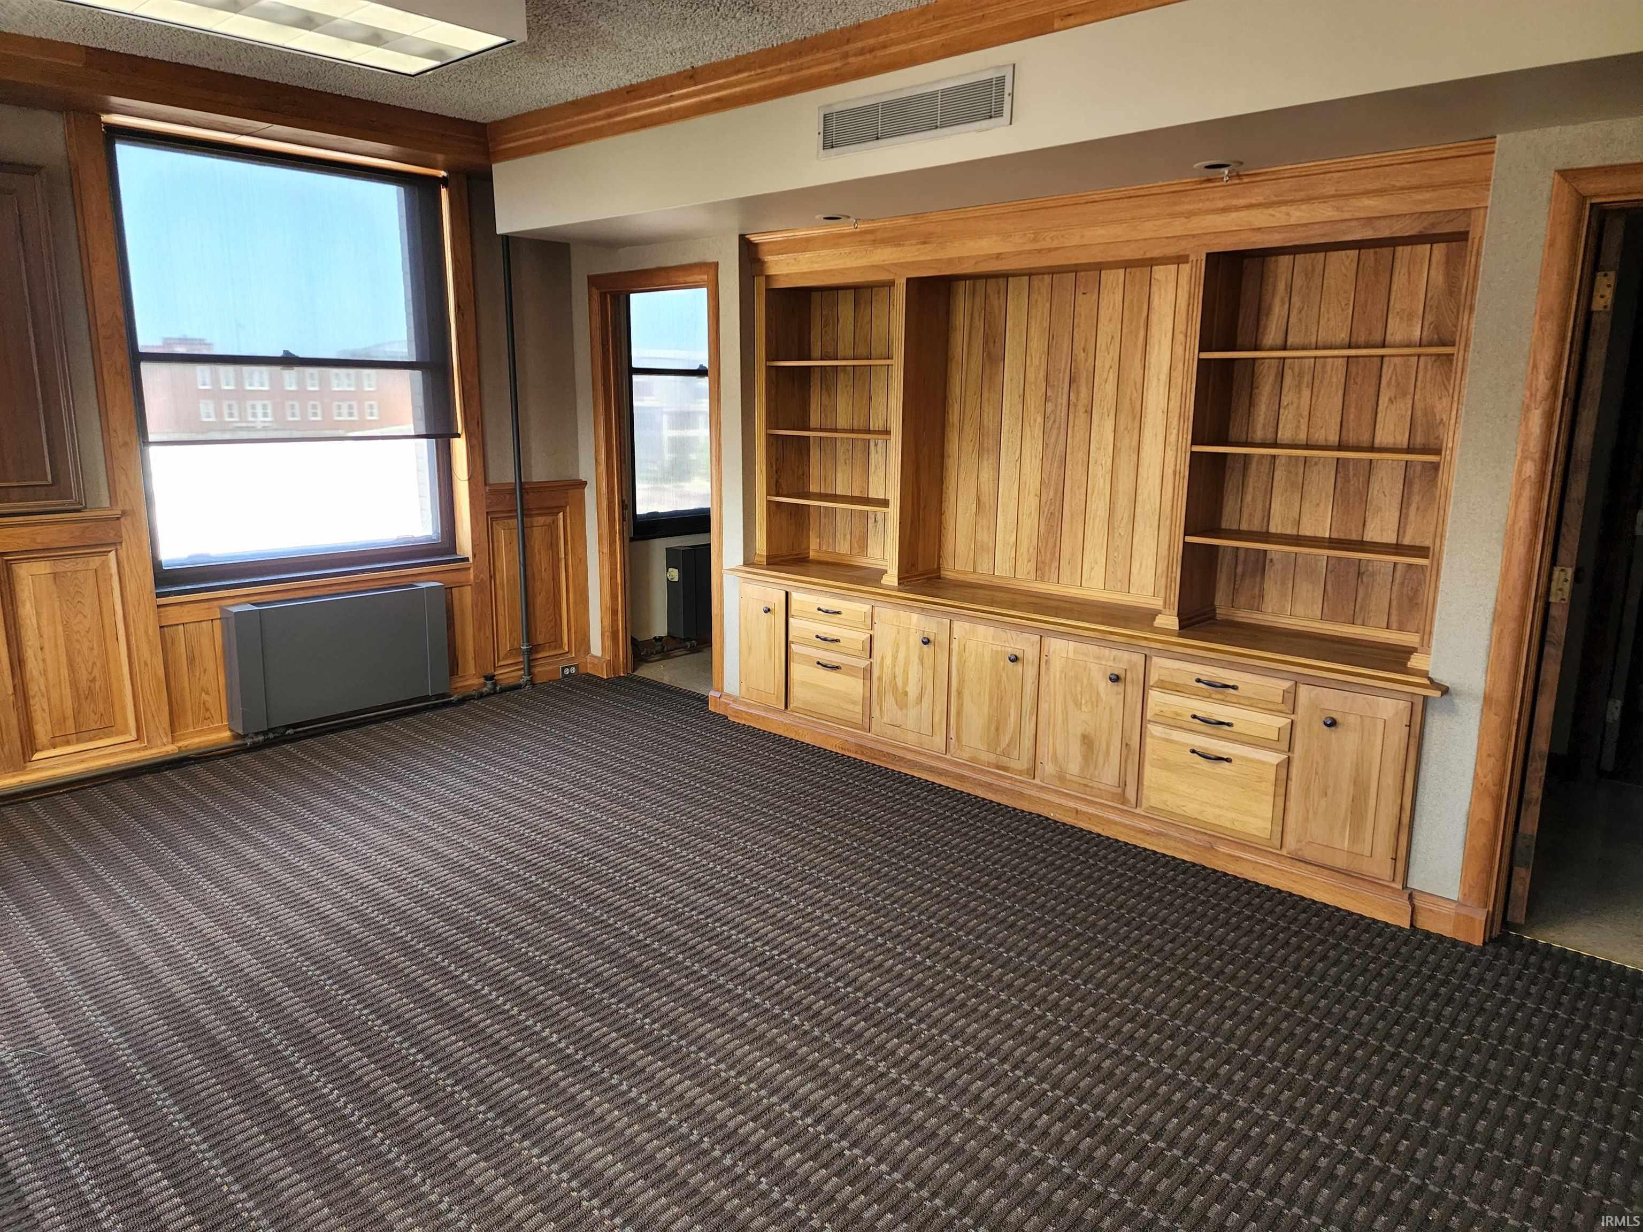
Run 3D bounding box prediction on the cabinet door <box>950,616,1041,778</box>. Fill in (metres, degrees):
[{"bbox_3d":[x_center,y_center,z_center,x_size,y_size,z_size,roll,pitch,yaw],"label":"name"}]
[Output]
[{"bbox_3d":[0.672,0.317,4.211,0.395,0.554,0.025,11,16,42],"label":"cabinet door"}]

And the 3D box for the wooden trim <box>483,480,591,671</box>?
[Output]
[{"bbox_3d":[-1.491,-0.162,5.791,0.060,1.066,0.606,11,16,42],"label":"wooden trim"}]

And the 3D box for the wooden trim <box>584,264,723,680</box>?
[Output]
[{"bbox_3d":[-0.797,-0.633,5.506,0.977,2.128,0.150,11,16,41],"label":"wooden trim"}]

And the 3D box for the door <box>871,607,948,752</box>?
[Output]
[{"bbox_3d":[0.370,0.259,4.484,0.396,0.551,0.025,11,16,42],"label":"door"}]

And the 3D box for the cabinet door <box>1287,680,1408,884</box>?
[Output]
[{"bbox_3d":[1.617,0.508,3.355,0.319,0.563,0.025,11,16,42],"label":"cabinet door"}]

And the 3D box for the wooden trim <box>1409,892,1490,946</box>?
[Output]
[{"bbox_3d":[1.856,0.889,3.231,0.200,0.112,0.030,11,16,41],"label":"wooden trim"}]

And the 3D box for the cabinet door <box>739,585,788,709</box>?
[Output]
[{"bbox_3d":[-0.264,0.137,5.059,0.303,0.557,0.025,11,16,42],"label":"cabinet door"}]

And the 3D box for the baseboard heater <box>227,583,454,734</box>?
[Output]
[{"bbox_3d":[-2.188,0.167,4.985,0.164,0.533,0.940,11,16,42],"label":"baseboard heater"}]

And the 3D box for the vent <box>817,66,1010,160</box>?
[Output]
[{"bbox_3d":[0.290,-1.655,3.615,0.813,0.173,0.025,11,16,41],"label":"vent"}]

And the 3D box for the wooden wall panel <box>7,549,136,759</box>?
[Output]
[{"bbox_3d":[-2.935,0.145,4.284,0.035,0.789,0.351,11,16,42],"label":"wooden wall panel"}]

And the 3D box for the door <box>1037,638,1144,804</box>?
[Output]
[{"bbox_3d":[0.970,0.376,3.941,0.409,0.554,0.025,11,16,42],"label":"door"}]

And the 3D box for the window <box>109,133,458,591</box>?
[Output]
[{"bbox_3d":[-2.296,-1.082,4.850,0.120,1.786,1.393,11,16,41],"label":"window"}]

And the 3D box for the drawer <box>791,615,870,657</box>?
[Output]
[{"bbox_3d":[0.159,0.072,4.900,0.475,0.108,0.360,11,16,42],"label":"drawer"}]

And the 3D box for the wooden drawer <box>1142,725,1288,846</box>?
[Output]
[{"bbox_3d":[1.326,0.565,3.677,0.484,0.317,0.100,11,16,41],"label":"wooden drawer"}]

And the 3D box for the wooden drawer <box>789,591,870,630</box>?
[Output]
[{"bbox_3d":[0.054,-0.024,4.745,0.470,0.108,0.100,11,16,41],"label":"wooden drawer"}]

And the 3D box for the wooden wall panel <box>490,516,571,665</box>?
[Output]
[{"bbox_3d":[-1.537,-0.148,5.760,0.035,0.781,0.436,11,16,42],"label":"wooden wall panel"}]

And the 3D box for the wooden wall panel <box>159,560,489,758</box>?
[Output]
[{"bbox_3d":[-2.237,0.159,5.042,0.050,0.690,1.435,11,16,41],"label":"wooden wall panel"}]

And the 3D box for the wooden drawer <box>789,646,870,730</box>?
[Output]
[{"bbox_3d":[0.156,0.290,4.946,0.480,0.309,0.360,11,16,42],"label":"wooden drawer"}]

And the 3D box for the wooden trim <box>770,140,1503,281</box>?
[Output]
[{"bbox_3d":[0.728,-1.360,3.871,2.878,0.223,0.090,11,16,42],"label":"wooden trim"}]

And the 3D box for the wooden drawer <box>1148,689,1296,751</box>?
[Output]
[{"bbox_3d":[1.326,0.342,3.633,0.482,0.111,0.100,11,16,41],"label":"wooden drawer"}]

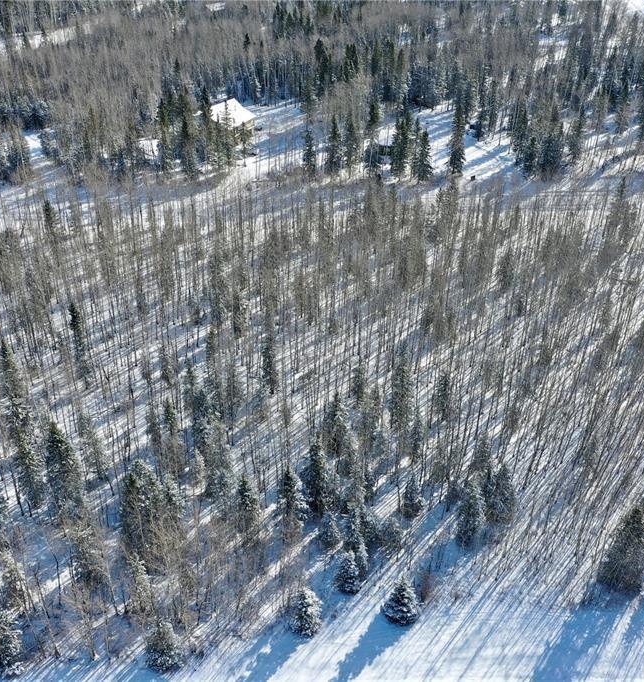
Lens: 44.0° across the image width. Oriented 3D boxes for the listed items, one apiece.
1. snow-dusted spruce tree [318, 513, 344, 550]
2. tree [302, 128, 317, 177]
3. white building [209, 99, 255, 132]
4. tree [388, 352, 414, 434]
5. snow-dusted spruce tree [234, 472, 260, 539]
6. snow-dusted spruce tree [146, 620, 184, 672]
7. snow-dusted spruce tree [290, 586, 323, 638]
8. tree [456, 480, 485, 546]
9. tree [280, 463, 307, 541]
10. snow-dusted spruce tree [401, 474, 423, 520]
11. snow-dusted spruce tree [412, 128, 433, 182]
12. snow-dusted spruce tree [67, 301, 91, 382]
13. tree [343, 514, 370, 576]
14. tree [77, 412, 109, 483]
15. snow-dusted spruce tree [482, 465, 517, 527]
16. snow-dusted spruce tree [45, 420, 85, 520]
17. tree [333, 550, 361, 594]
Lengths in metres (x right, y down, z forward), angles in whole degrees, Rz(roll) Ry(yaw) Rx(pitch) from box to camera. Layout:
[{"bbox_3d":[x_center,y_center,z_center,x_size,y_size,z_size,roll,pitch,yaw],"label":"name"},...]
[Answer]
[{"bbox_3d":[1.200,22.310,94.770,3.130,5.170,3.130,3,33,1],"label":"snow-dusted spruce tree"},{"bbox_3d":[-2.920,-45.320,191.900,3.420,11.980,3.420,1,33,-1],"label":"tree"},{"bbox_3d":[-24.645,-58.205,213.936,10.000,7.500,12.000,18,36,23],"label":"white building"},{"bbox_3d":[11.430,7.270,110.670,3.660,13.600,3.660,6,33,6],"label":"tree"},{"bbox_3d":[-8.903,19.146,93.621,3.090,9.720,3.090,2,33,0],"label":"snow-dusted spruce tree"},{"bbox_3d":[-16.070,30.330,80.380,3.630,6.410,3.630,-7,34,-14],"label":"snow-dusted spruce tree"},{"bbox_3d":[-1.425,25.041,75.047,3.070,5.730,3.070,2,34,0],"label":"snow-dusted spruce tree"},{"bbox_3d":[15.905,17.909,83.292,3.150,9.050,3.150,2,34,0],"label":"tree"},{"bbox_3d":[-3.236,18.606,93.429,3.600,11.130,3.600,2,33,0],"label":"tree"},{"bbox_3d":[11.340,19.080,98.970,2.770,6.590,2.770,7,33,8],"label":"snow-dusted spruce tree"},{"bbox_3d":[24.700,-44.980,192.180,4.880,12.800,4.880,6,33,6],"label":"snow-dusted spruce tree"},{"bbox_3d":[-36.580,0.330,117.750,3.270,14.550,3.270,-9,35,-17],"label":"snow-dusted spruce tree"},{"bbox_3d":[3.536,20.227,79.757,2.670,8.590,2.670,2,34,0],"label":"tree"},{"bbox_3d":[-29.760,13.360,101.740,3.990,10.630,3.990,-10,35,-17],"label":"tree"},{"bbox_3d":[22.290,18.520,97.910,4.140,9.370,4.140,12,34,15],"label":"snow-dusted spruce tree"},{"bbox_3d":[-30.946,15.082,94.479,4.390,14.690,4.390,2,33,0],"label":"snow-dusted spruce tree"},{"bbox_3d":[2.631,22.642,79.061,2.620,5.350,2.620,2,34,0],"label":"tree"}]

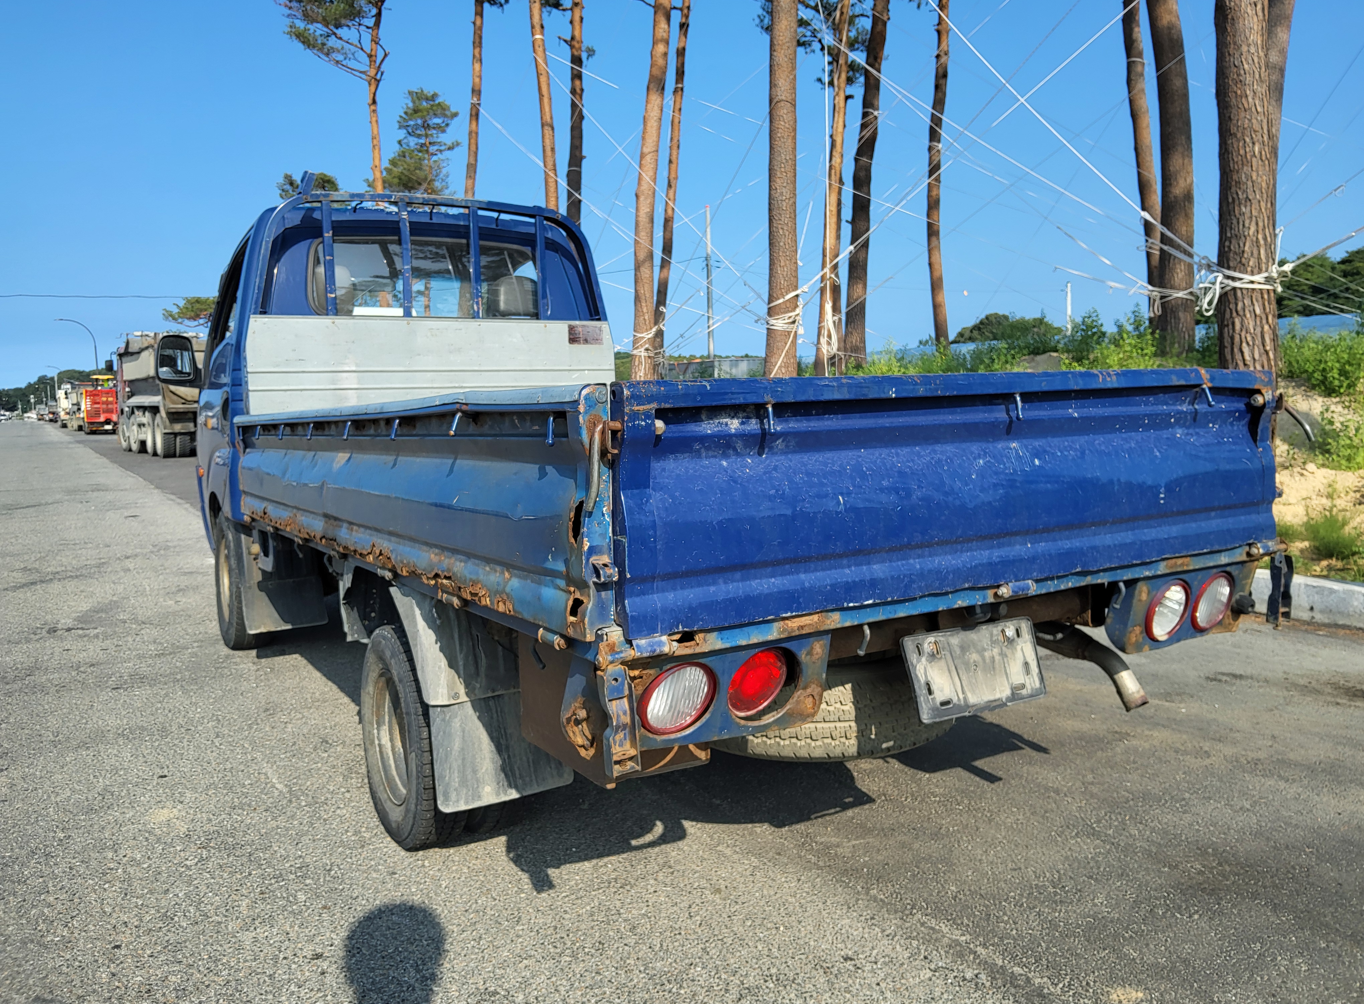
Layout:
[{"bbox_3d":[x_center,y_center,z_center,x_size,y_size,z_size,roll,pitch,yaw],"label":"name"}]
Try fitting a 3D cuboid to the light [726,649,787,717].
[{"bbox_3d":[0.115,0.289,1.639,0.125,0.125,0.050,-5,21,-35],"label":"light"}]

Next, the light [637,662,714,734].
[{"bbox_3d":[-0.012,0.297,1.563,0.134,0.134,0.050,-5,20,-31],"label":"light"}]

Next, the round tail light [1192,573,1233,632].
[{"bbox_3d":[1.164,0.224,2.266,0.137,0.137,0.050,-5,20,-31],"label":"round tail light"}]

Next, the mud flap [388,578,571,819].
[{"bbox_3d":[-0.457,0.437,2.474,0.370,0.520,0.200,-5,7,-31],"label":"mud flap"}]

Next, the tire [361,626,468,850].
[{"bbox_3d":[-0.686,0.588,2.653,0.150,0.565,0.565,-5,7,-31],"label":"tire"}]

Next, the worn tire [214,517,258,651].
[{"bbox_3d":[-2.062,0.359,4.883,0.195,0.650,0.650,-5,7,-31],"label":"worn tire"}]

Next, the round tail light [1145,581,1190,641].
[{"bbox_3d":[1.027,0.232,2.184,0.137,0.137,0.050,-5,20,-31],"label":"round tail light"}]

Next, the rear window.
[{"bbox_3d":[-1.108,-0.969,4.586,1.070,0.390,0.060,-5,7,-31],"label":"rear window"}]

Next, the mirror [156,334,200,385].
[{"bbox_3d":[-2.508,-0.717,5.109,0.190,0.240,0.100,-6,7,-41],"label":"mirror"}]

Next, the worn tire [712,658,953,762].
[{"bbox_3d":[0.301,0.399,2.372,0.650,0.190,0.650,-1,6,0],"label":"worn tire"}]

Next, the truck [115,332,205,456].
[{"bbox_3d":[-14.037,-3.048,28.928,2.500,3.300,8.800,-5,7,-34],"label":"truck"}]

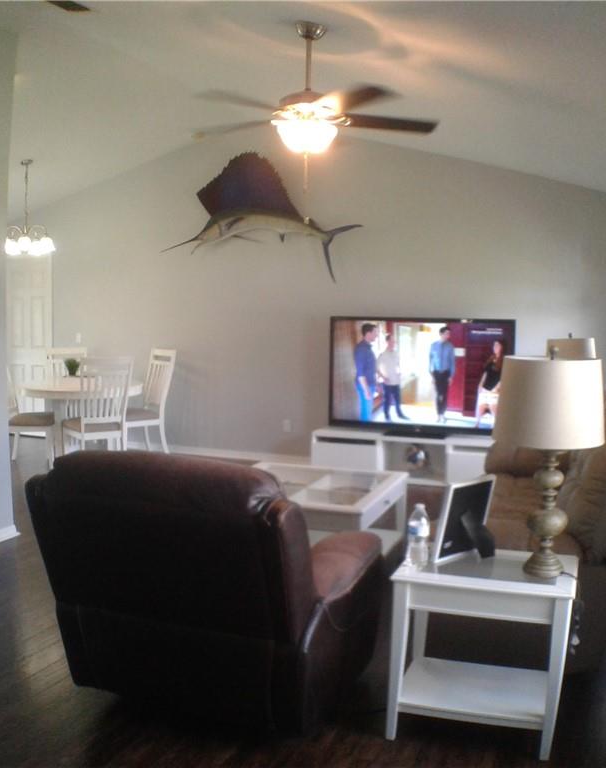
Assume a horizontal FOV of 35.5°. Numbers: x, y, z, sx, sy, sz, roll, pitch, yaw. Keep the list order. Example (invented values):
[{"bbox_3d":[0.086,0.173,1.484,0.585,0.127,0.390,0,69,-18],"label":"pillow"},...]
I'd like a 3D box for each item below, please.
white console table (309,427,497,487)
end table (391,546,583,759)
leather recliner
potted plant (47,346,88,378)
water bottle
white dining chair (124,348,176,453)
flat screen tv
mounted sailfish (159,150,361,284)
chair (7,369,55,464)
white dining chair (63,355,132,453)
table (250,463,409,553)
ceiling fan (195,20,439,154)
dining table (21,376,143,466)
[{"bbox_3d":[0.865,0.566,7.100,1.570,0.370,0.400,2,6,18],"label":"white console table"},{"bbox_3d":[0.559,0.828,2.930,0.535,0.540,0.360,2,6,18],"label":"end table"},{"bbox_3d":[-0.348,0.662,3.726,1.000,0.970,0.980,3,6,17],"label":"leather recliner"},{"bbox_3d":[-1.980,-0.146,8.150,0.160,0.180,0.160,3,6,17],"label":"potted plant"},{"bbox_3d":[0.359,0.469,2.930,0.067,0.207,0.067,2,6,18],"label":"water bottle"},{"bbox_3d":[-1.391,0.163,8.550,0.530,0.980,0.460,-3,7,-39],"label":"white dining chair"},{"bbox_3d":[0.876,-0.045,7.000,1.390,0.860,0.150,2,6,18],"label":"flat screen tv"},{"bbox_3d":[-0.364,-1.469,8.300,1.820,1.120,0.280,3,6,17],"label":"mounted sailfish"},{"bbox_3d":[-2.154,0.223,7.400,0.500,0.920,0.440,-1,6,-13],"label":"chair"},{"bbox_3d":[-1.560,0.268,7.150,0.440,0.940,0.500,-3,7,-31],"label":"white dining chair"},{"bbox_3d":[-0.007,0.745,4.800,0.910,0.500,0.910,2,6,18],"label":"table"},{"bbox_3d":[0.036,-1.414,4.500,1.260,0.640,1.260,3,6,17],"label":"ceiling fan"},{"bbox_3d":[-1.879,0.344,8.050,1.040,0.750,1.040,1,5,0],"label":"dining table"}]

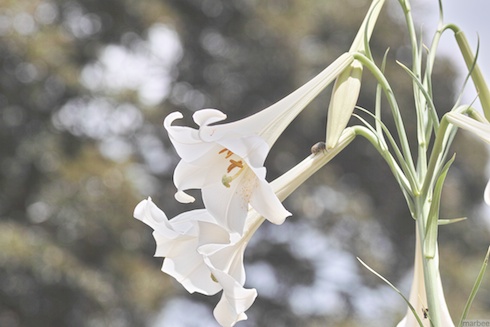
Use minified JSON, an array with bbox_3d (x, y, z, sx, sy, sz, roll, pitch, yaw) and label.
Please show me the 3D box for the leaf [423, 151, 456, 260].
[{"bbox_3d":[0.139,0.031,1.540,0.014,0.077,0.014,10,9,-9],"label":"leaf"}]

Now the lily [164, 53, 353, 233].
[{"bbox_3d":[0.030,-0.032,1.482,0.110,0.110,0.155,-7,27,44],"label":"lily"}]

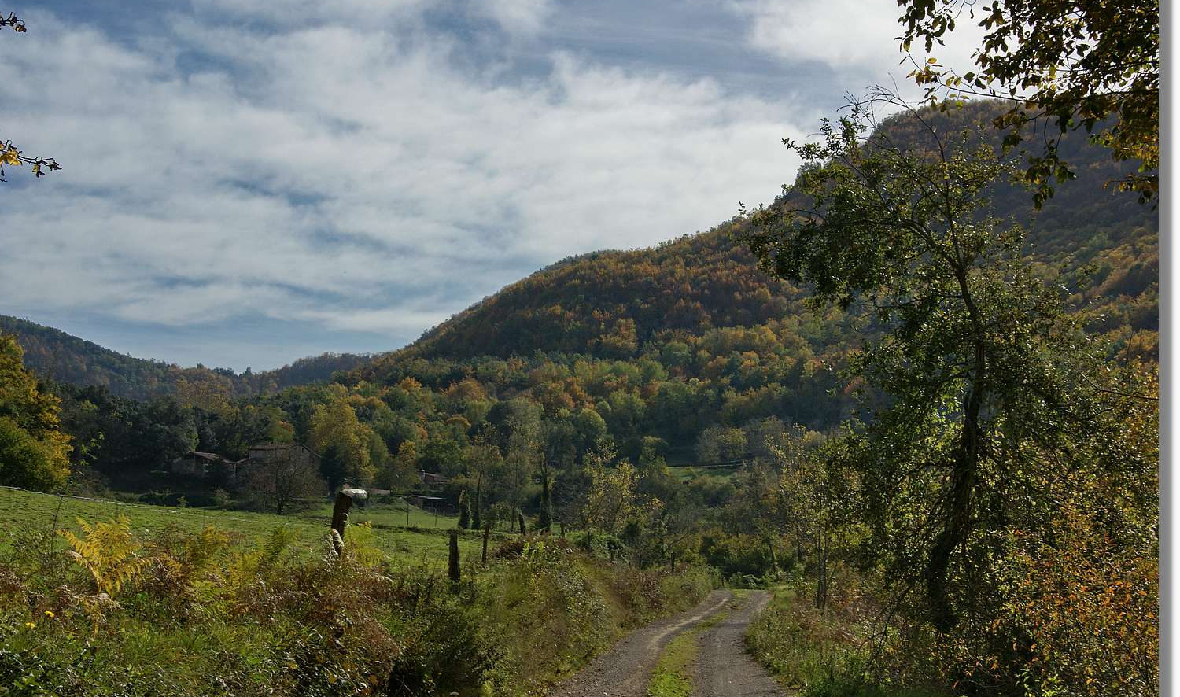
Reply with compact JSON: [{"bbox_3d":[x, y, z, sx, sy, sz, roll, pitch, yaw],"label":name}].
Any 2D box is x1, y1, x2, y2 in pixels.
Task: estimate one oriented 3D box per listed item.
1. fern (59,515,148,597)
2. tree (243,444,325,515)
[{"bbox_3d":[-3.100,1.341,14.000,0.580,0.580,0.480,0,-5,0],"label":"fern"},{"bbox_3d":[-27.179,11.711,195.000,7.200,6.300,6.800,0,-5,0],"label":"tree"}]

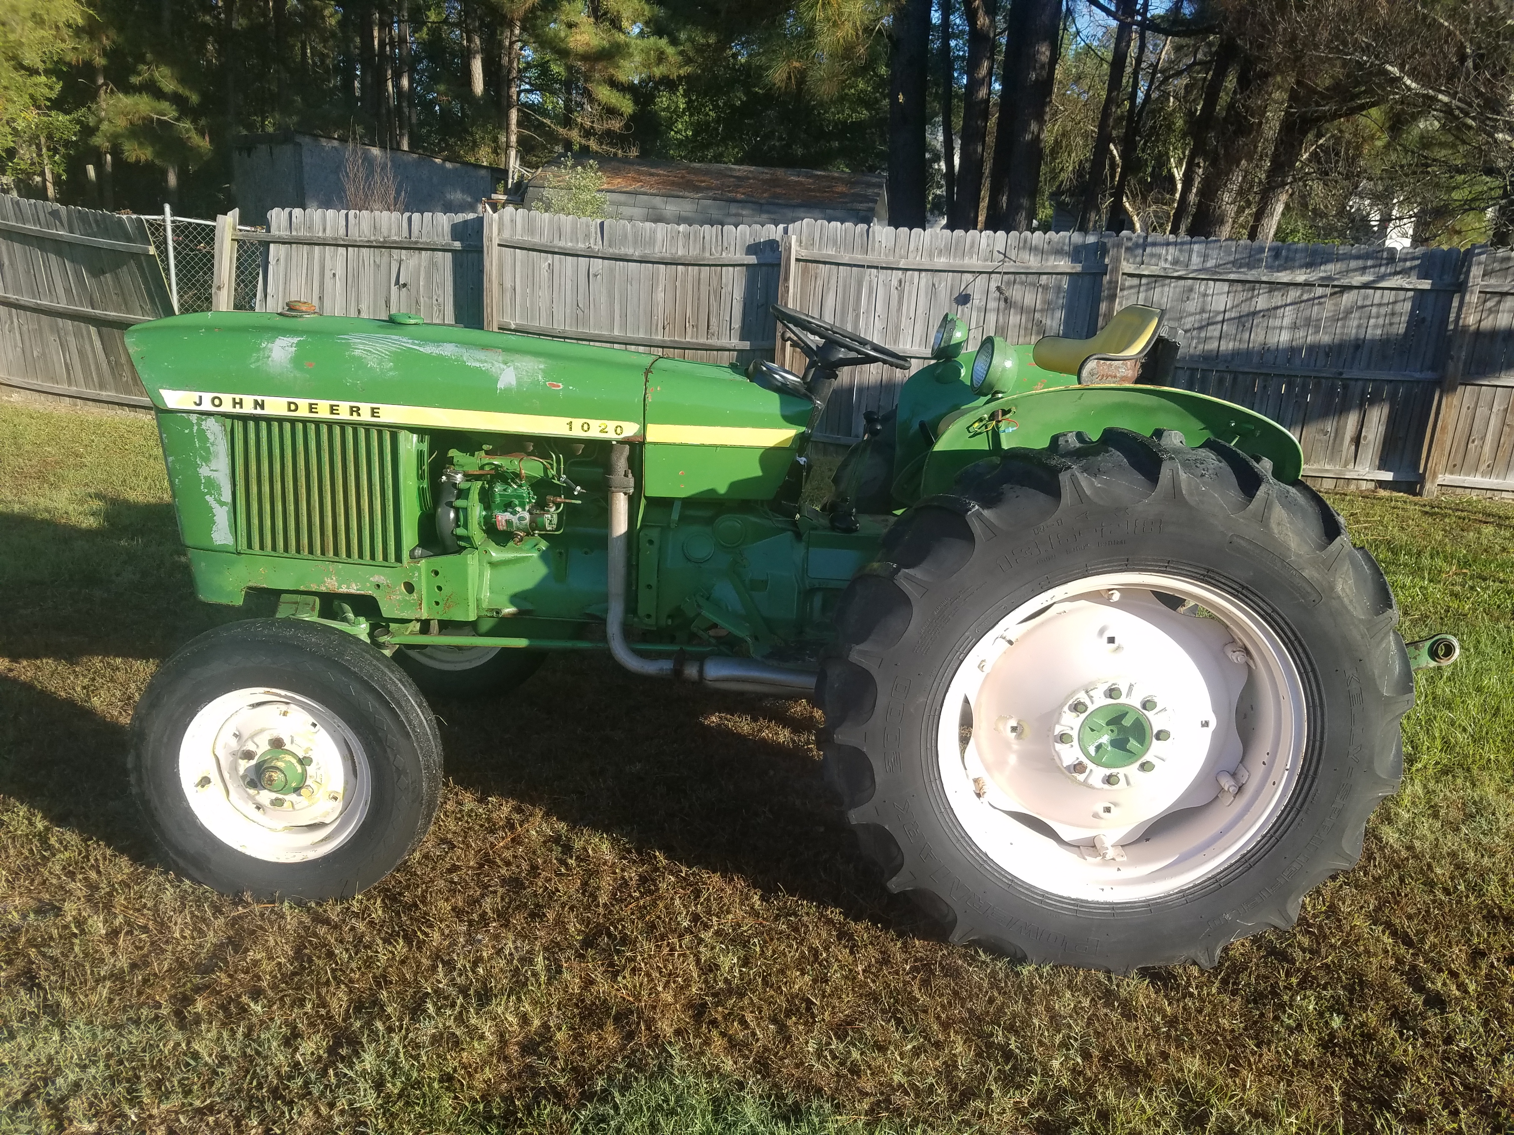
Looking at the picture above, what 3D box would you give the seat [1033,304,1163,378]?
[{"bbox_3d":[0.894,-0.582,3.004,0.400,0.250,0.470,3,17,3],"label":"seat"}]

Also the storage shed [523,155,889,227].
[{"bbox_3d":[-0.453,-3.079,12.284,3.550,2.520,2.400,6,16,10],"label":"storage shed"}]

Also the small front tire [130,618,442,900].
[{"bbox_3d":[-1.145,0.479,2.780,0.740,0.740,0.180,3,17,3],"label":"small front tire"}]

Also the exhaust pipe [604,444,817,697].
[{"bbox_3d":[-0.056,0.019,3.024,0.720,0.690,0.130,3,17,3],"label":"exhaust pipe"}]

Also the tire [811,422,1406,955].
[{"bbox_3d":[0.786,0.333,2.579,1.300,1.300,0.360,3,17,3],"label":"tire"}]

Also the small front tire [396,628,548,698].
[{"bbox_3d":[-1.069,0.113,4.004,0.740,0.740,0.180,3,17,3],"label":"small front tire"}]

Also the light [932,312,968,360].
[{"bbox_3d":[0.580,-0.687,3.390,0.110,0.140,0.135,1,17,-6],"label":"light"}]

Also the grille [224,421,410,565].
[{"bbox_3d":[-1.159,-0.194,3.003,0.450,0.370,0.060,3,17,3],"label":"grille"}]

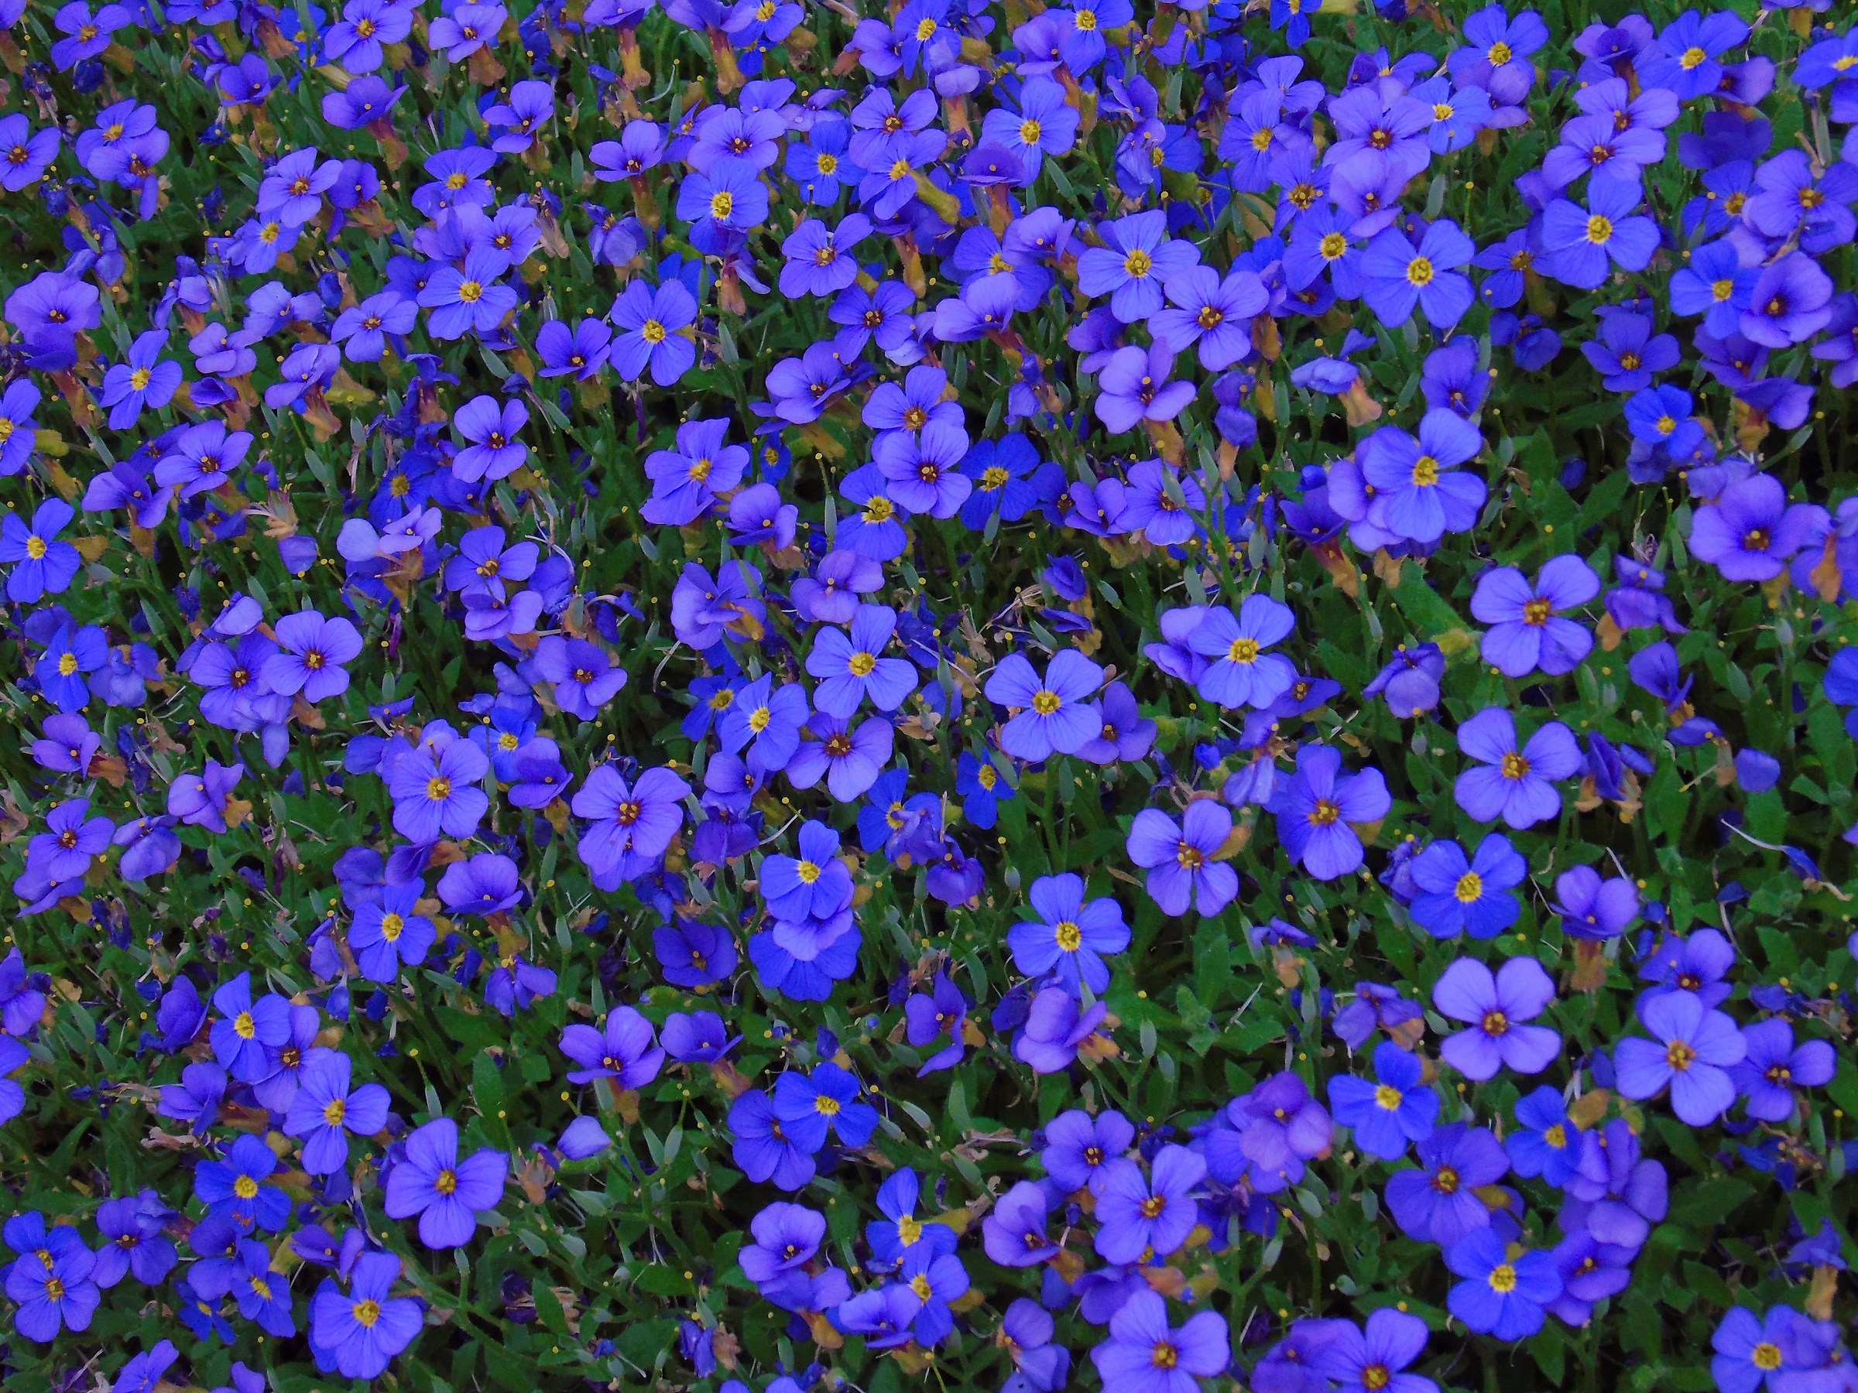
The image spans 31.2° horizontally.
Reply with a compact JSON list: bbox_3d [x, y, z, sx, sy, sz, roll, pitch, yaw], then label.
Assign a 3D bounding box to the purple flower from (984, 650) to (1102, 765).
[{"bbox_3d":[0.022,0.002,0.622,0.022,0.009,0.022,0,78,2],"label":"purple flower"}]

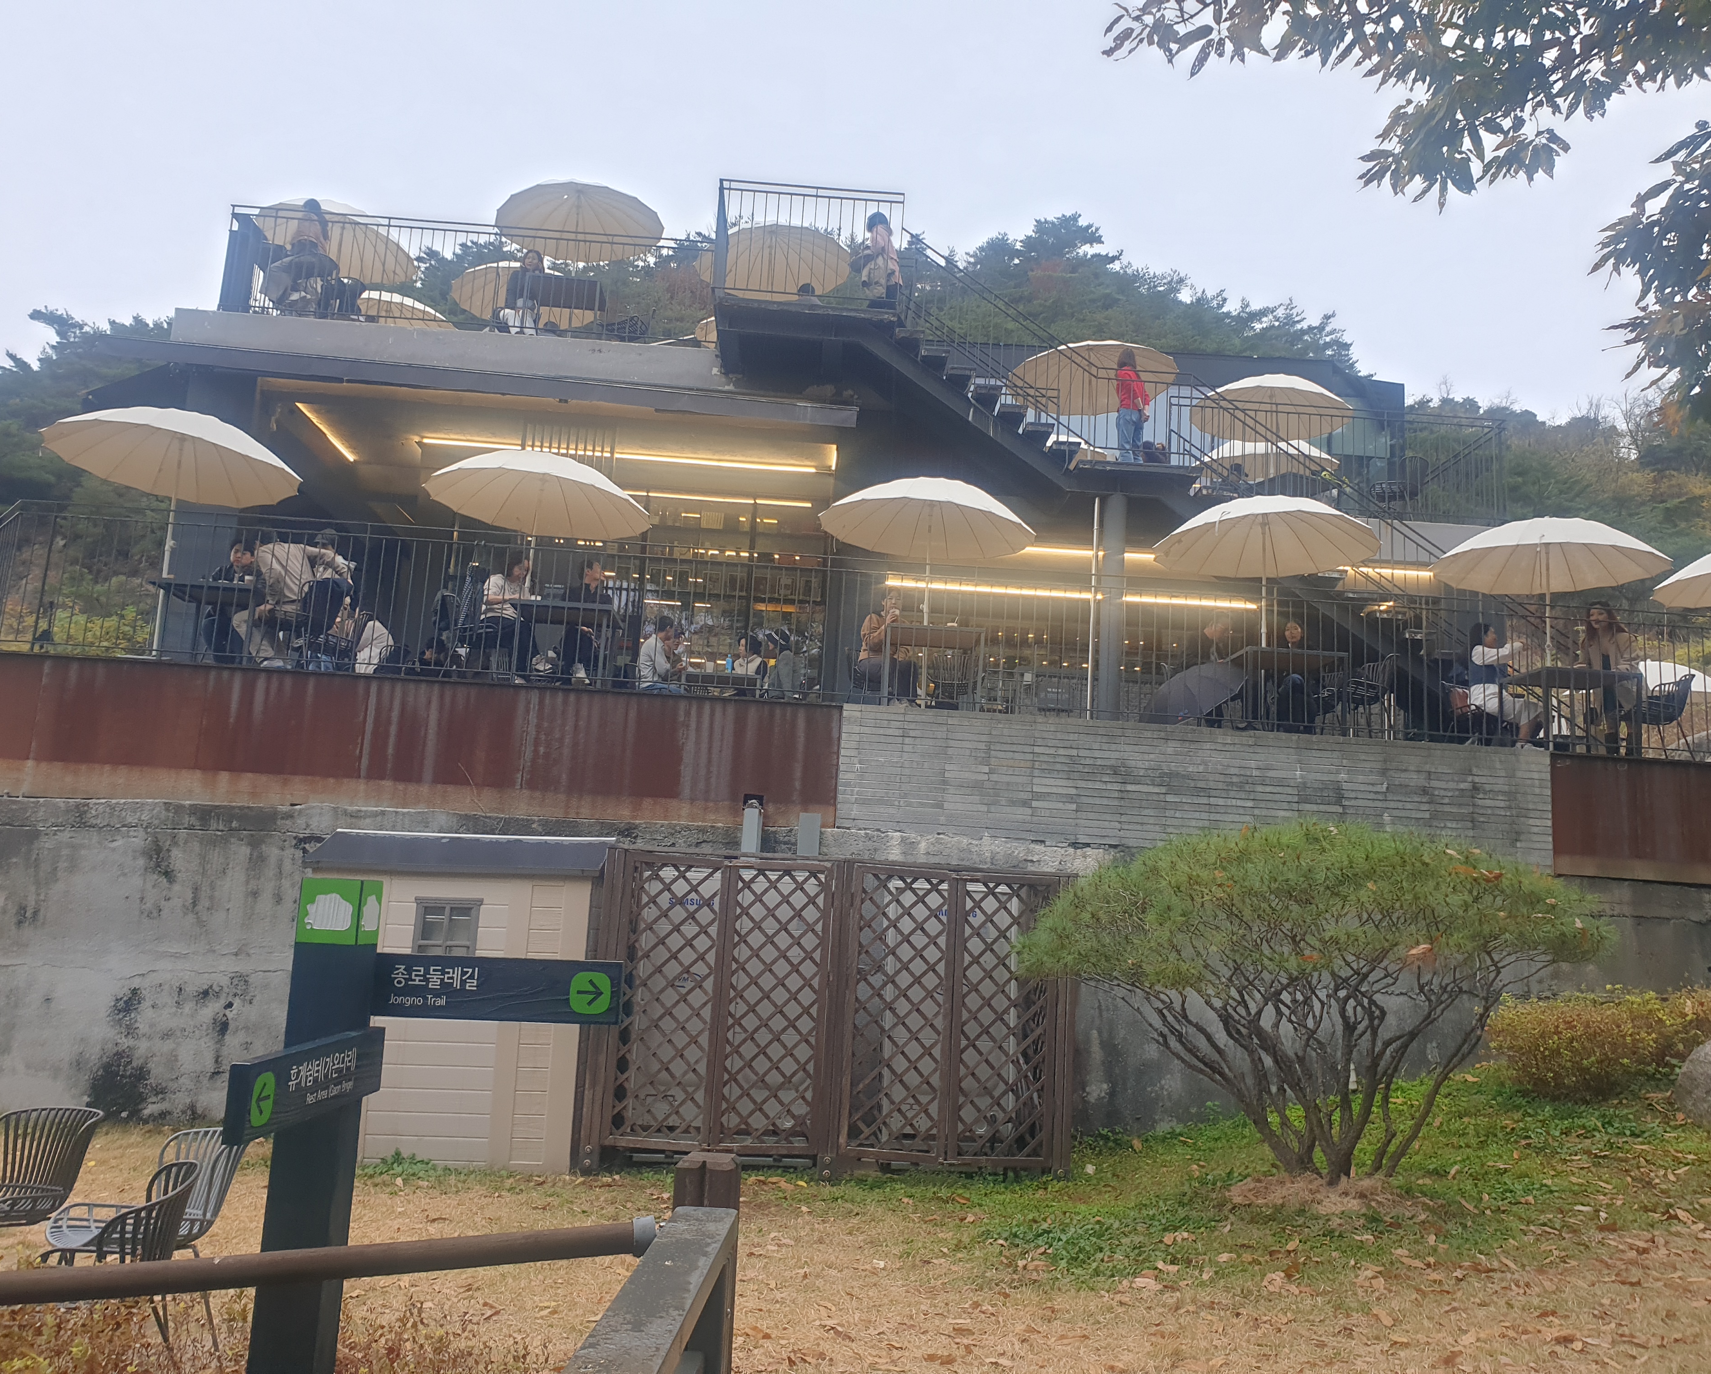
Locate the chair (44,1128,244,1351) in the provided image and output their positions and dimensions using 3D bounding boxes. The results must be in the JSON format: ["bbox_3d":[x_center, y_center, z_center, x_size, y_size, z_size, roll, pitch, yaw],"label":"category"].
[{"bbox_3d":[-2.525,2.018,4.883,0.580,0.780,0.580,-5,-13,41],"label":"chair"}]

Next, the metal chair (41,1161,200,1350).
[{"bbox_3d":[-2.389,1.951,4.260,0.580,0.780,0.580,6,-10,-16],"label":"metal chair"}]

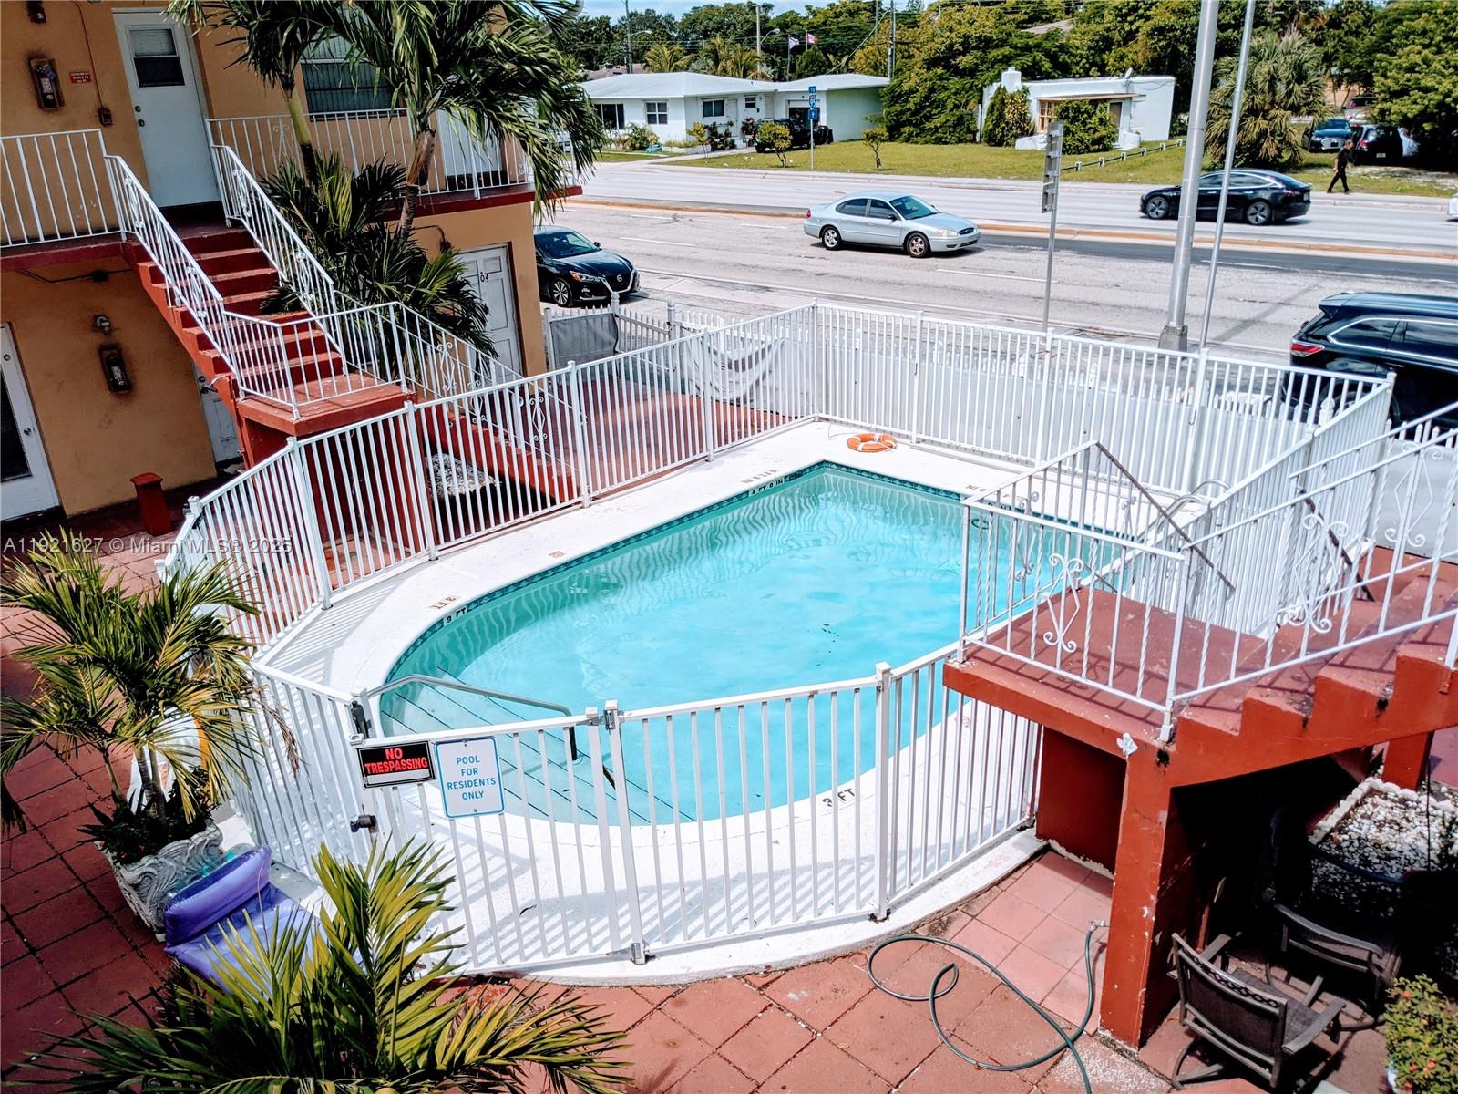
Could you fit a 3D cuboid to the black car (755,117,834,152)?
[{"bbox_3d":[3.657,-22.946,63.375,1.880,1.750,4.500,19,31,42],"label":"black car"}]

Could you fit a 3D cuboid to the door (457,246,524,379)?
[{"bbox_3d":[-3.393,-3.197,16.199,0.070,2.050,0.860,19,31,42],"label":"door"}]

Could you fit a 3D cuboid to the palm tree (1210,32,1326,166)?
[{"bbox_3d":[21.386,-17.731,45.197,4.500,5.100,4.400,7,24,23],"label":"palm tree"}]

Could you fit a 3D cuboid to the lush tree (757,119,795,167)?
[{"bbox_3d":[2.385,-19.918,56.017,1.750,2.150,1.750,-2,22,3],"label":"lush tree"}]

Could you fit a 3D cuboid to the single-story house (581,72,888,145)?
[{"bbox_3d":[-0.962,-29.628,75.925,18.500,4.000,16.100,18,31,40],"label":"single-story house"}]

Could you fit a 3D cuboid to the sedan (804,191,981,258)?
[{"bbox_3d":[4.309,-8.601,30.048,5.020,1.430,1.860,17,30,39],"label":"sedan"}]

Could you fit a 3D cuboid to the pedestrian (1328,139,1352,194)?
[{"bbox_3d":[19.699,-12.248,36.642,0.720,1.670,0.500,19,32,41],"label":"pedestrian"}]

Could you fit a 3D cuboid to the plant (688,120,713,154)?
[{"bbox_3d":[-1.520,-21.765,60.698,1.300,1.850,1.300,-3,22,0],"label":"plant"}]

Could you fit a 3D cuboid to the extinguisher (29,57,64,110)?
[{"bbox_3d":[-7.001,-4.751,11.668,0.150,0.480,0.230,19,31,42],"label":"extinguisher"}]

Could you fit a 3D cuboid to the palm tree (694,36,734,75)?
[{"bbox_3d":[-1.157,-35.162,86.102,3.300,6.200,3.300,-3,23,0],"label":"palm tree"}]

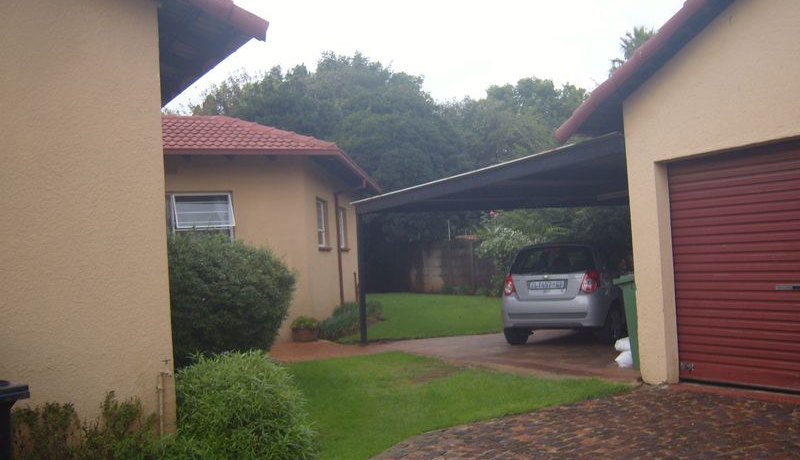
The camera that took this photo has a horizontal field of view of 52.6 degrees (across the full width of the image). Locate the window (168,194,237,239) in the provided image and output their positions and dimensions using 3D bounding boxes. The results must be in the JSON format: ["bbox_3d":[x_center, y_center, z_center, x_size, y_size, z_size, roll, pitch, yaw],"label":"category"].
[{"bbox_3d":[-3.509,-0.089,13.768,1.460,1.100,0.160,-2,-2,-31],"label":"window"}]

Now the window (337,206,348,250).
[{"bbox_3d":[-1.414,-0.035,20.258,0.160,1.050,1.400,-3,-1,3],"label":"window"}]

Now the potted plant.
[{"bbox_3d":[-1.669,1.719,14.430,0.520,0.500,0.520,-3,-1,0],"label":"potted plant"}]

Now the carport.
[{"bbox_3d":[3.369,0.304,12.979,6.200,2.700,6.050,-2,-2,-33],"label":"carport"}]

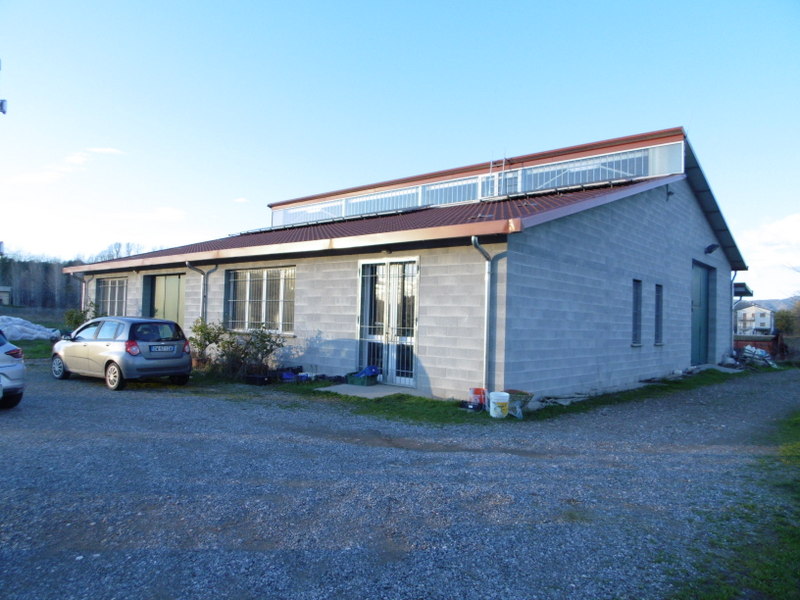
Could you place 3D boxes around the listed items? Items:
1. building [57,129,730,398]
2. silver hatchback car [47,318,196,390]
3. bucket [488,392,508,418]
[{"bbox_3d":[0.733,-1.369,23.596,20.120,7.500,19.380,0,-3,41],"label":"building"},{"bbox_3d":[-6.518,1.158,13.409,3.920,1.505,1.680,0,-3,36],"label":"silver hatchback car"},{"bbox_3d":[1.651,1.755,9.658,0.325,0.390,0.325,2,-2,0],"label":"bucket"}]

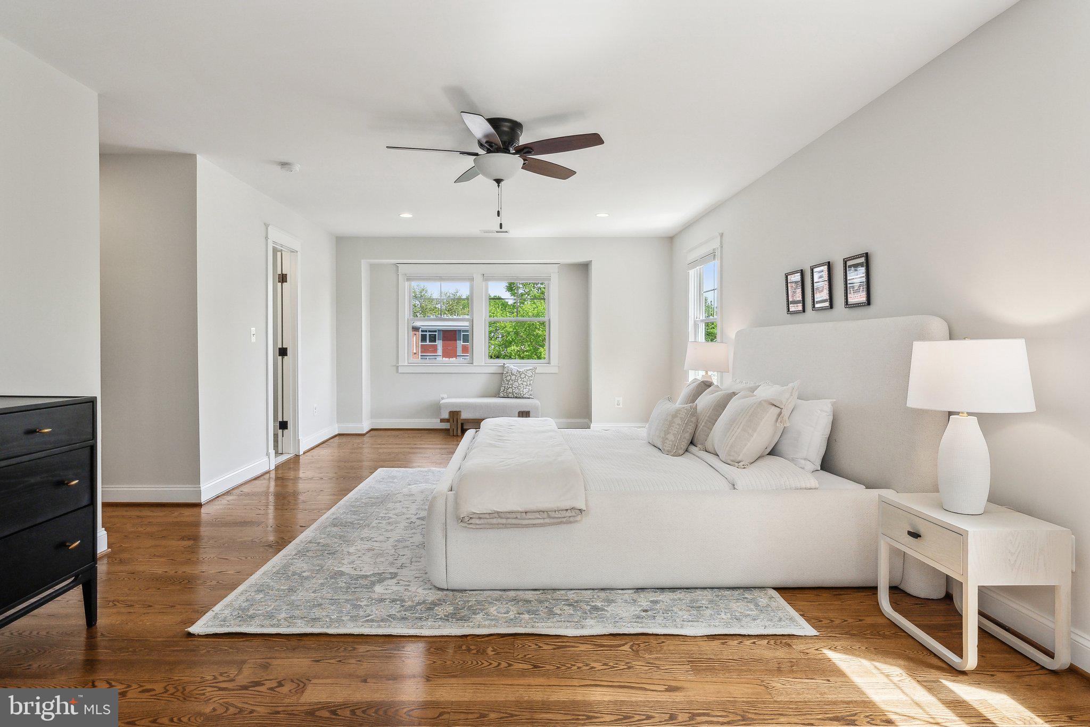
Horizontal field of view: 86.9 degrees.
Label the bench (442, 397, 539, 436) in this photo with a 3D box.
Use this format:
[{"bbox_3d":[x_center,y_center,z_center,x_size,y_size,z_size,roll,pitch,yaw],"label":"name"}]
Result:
[{"bbox_3d":[-0.688,0.669,7.330,1.250,0.440,0.460,0,2,-2],"label":"bench"}]

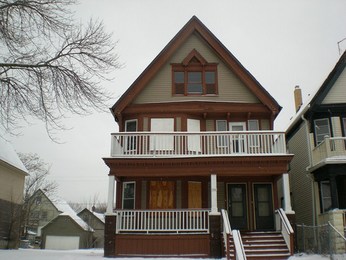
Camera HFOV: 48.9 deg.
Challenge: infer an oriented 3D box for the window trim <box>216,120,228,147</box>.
[{"bbox_3d":[2.517,0.194,19.149,0.560,1.420,0.120,-1,-15,2],"label":"window trim"}]

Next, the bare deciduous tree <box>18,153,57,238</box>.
[{"bbox_3d":[-17.435,9.560,50.815,6.000,12.600,6.000,-1,-15,2],"label":"bare deciduous tree"}]

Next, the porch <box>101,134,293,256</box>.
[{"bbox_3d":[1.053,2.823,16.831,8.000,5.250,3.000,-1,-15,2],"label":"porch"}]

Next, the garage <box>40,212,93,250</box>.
[{"bbox_3d":[-14.862,14.707,54.509,6.400,4.600,6.400,-1,-15,2],"label":"garage"}]

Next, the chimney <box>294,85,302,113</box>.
[{"bbox_3d":[8.156,-1.947,24.777,0.500,1.900,0.500,-1,-15,2],"label":"chimney"}]

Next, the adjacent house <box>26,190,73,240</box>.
[{"bbox_3d":[-23.452,17.011,72.812,8.400,10.200,12.500,-1,-15,2],"label":"adjacent house"}]

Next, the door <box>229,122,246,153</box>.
[{"bbox_3d":[3.269,0.579,19.021,0.870,2.000,0.100,-1,-15,2],"label":"door"}]

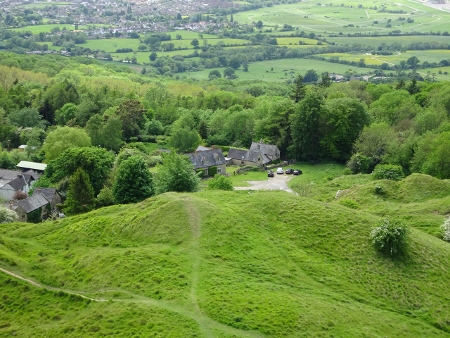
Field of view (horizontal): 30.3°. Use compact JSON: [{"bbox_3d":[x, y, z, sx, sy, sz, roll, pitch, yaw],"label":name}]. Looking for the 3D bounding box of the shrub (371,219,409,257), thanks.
[{"bbox_3d":[18.380,7.650,93.000,4.200,4.000,4.100,0,15,0],"label":"shrub"}]

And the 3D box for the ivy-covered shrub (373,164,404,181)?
[{"bbox_3d":[39.870,1.100,203.000,7.700,4.300,6.500,0,15,0],"label":"ivy-covered shrub"}]

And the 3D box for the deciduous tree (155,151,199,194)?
[{"bbox_3d":[-12.530,1.550,215.000,11.300,12.300,11.000,0,15,0],"label":"deciduous tree"}]

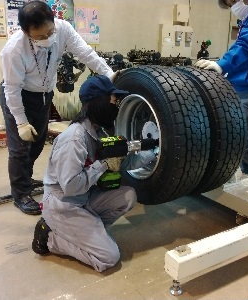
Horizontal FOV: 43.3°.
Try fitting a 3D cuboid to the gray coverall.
[{"bbox_3d":[-0.128,0.224,1.925,0.700,0.850,0.550,-2,15,-15],"label":"gray coverall"}]

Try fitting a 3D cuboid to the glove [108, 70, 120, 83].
[{"bbox_3d":[-0.053,-0.548,2.360,0.180,0.070,0.110,-8,-22,-31],"label":"glove"}]

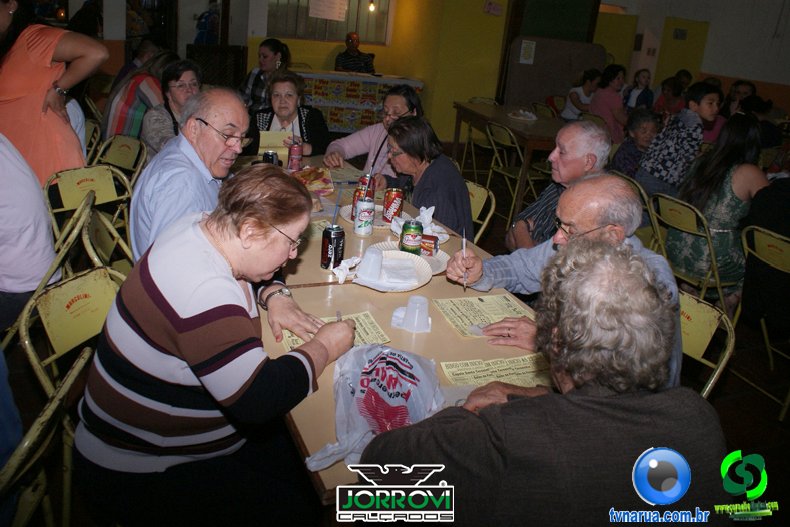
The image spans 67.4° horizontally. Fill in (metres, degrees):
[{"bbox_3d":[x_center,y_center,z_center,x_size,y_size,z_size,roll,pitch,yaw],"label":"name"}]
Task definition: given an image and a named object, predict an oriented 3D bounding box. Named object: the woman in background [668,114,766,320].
[{"bbox_3d":[1.667,-0.151,3.027,0.660,1.200,0.460,-4,23,-22],"label":"woman in background"}]

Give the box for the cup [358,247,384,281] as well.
[{"bbox_3d":[-0.072,0.000,1.690,0.065,0.073,0.065,12,21,-5],"label":"cup"}]

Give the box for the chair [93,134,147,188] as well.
[{"bbox_3d":[-1.644,-0.272,3.231,0.400,0.790,0.460,18,25,32],"label":"chair"}]

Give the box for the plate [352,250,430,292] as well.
[{"bbox_3d":[-0.002,0.022,1.726,0.235,0.030,0.240,5,27,-3],"label":"plate"}]

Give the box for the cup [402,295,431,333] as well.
[{"bbox_3d":[0.054,0.119,1.420,0.065,0.073,0.065,5,21,0],"label":"cup"}]

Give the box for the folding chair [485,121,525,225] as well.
[{"bbox_3d":[1.040,-0.701,4.787,0.480,0.800,0.430,-3,23,-18],"label":"folding chair"}]

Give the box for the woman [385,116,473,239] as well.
[{"bbox_3d":[0.024,-0.053,2.504,0.630,1.120,0.500,-5,24,-24],"label":"woman"}]

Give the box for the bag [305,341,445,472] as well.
[{"bbox_3d":[-0.019,0.234,1.090,0.230,0.090,0.310,5,21,0],"label":"bag"}]

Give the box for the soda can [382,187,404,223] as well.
[{"bbox_3d":[-0.004,-0.213,2.200,0.066,0.122,0.066,7,21,0],"label":"soda can"}]

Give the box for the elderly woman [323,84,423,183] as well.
[{"bbox_3d":[-0.133,-0.343,3.137,0.650,1.170,0.520,-8,25,-29],"label":"elderly woman"}]

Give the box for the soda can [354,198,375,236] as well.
[{"bbox_3d":[-0.103,-0.160,2.054,0.066,0.122,0.066,6,21,-2],"label":"soda can"}]

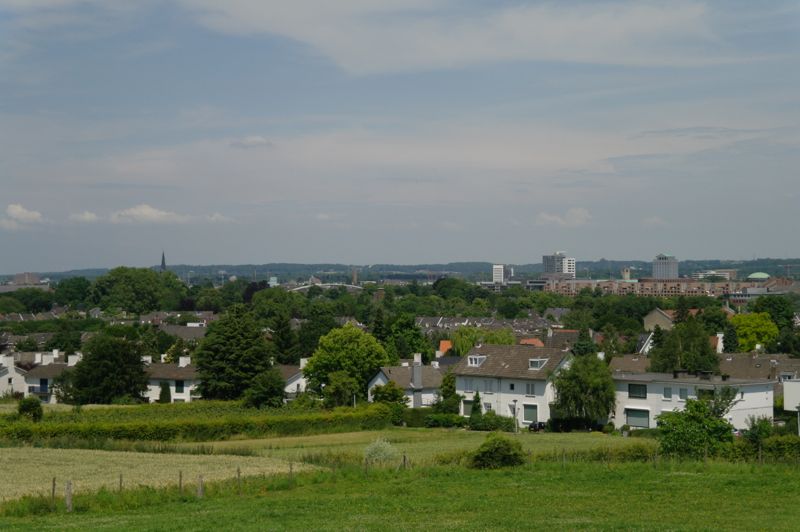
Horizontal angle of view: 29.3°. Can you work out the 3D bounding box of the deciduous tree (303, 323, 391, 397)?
[{"bbox_3d":[-7.765,14.378,218.280,12.240,12.656,11.730,0,0,0],"label":"deciduous tree"}]

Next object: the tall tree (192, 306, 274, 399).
[{"bbox_3d":[-23.438,13.198,218.280,11.526,15.425,11.220,0,0,0],"label":"tall tree"}]

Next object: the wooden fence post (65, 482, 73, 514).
[{"bbox_3d":[-12.543,8.748,58.140,0.214,1.224,0.214,0,0,0],"label":"wooden fence post"}]

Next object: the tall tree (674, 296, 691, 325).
[{"bbox_3d":[78.056,14.159,423.300,4.284,11.463,4.284,0,0,0],"label":"tall tree"}]

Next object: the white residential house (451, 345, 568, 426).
[{"bbox_3d":[16.116,15.504,202.368,15.504,10.200,9.792,0,0,40],"label":"white residential house"}]

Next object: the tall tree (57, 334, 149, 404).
[{"bbox_3d":[-41.794,15.165,215.220,12.750,11.083,11.730,0,0,0],"label":"tall tree"}]

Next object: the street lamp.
[{"bbox_3d":[14.188,18.338,188.190,0.561,4.124,0.561,0,0,0],"label":"street lamp"}]

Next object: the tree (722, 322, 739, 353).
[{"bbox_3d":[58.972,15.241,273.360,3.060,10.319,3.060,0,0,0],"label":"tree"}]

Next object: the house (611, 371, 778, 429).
[{"bbox_3d":[36.720,17.034,194.616,16.320,6.834,12.546,0,0,40],"label":"house"}]

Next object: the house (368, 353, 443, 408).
[{"bbox_3d":[0.918,16.320,211.650,10.200,8.364,8.160,0,0,-21],"label":"house"}]

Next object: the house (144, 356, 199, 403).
[{"bbox_3d":[-35.496,17.952,236.640,10.710,8.160,8.670,0,0,27],"label":"house"}]

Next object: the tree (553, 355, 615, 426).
[{"bbox_3d":[22.846,15.658,190.740,7.650,9.279,7.446,0,0,0],"label":"tree"}]

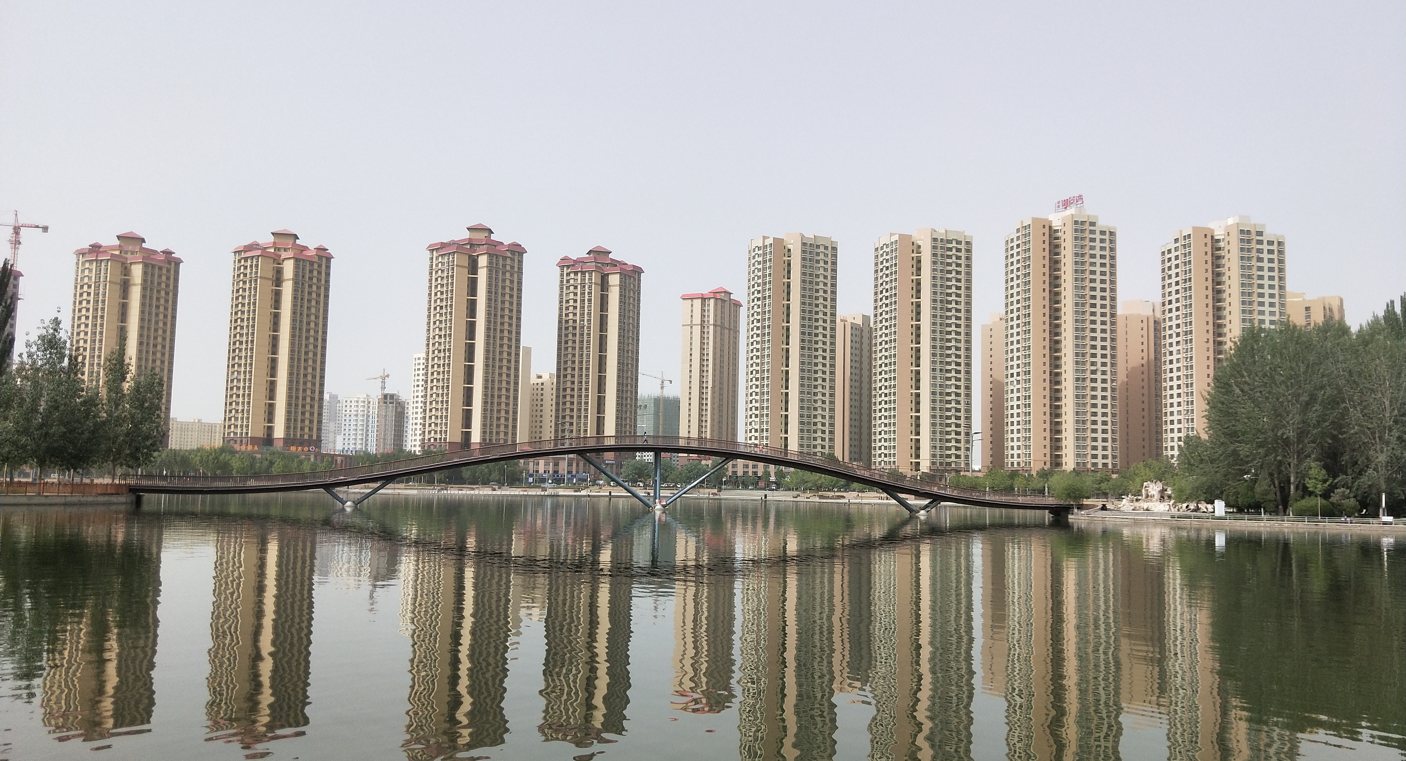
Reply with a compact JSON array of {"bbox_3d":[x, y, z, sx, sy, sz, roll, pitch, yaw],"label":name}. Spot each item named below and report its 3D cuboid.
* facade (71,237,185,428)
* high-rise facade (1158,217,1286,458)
[{"bbox_3d":[-216.060,-11.430,377.940,24.900,89.130,25.660,-1,-6,22],"label":"facade"},{"bbox_3d":[173.090,-8.760,337.410,27.250,93.320,24.840,2,-5,-9],"label":"high-rise facade"}]

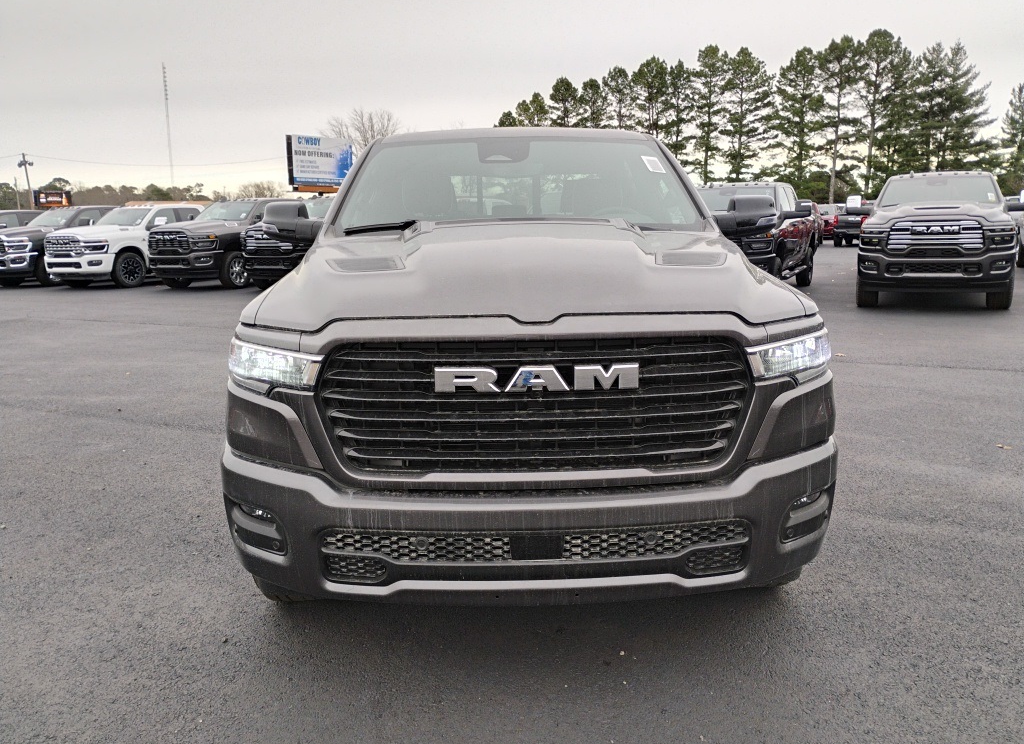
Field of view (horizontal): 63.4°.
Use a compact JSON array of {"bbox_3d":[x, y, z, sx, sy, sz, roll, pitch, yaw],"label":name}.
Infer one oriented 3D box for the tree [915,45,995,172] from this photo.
[{"bbox_3d":[31.981,-17.675,60.000,5.650,12.387,5.650,-1,11,0],"label":"tree"}]

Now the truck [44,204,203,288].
[{"bbox_3d":[-10.113,-3.597,23.294,2.150,2.030,6.000,2,11,17],"label":"truck"}]

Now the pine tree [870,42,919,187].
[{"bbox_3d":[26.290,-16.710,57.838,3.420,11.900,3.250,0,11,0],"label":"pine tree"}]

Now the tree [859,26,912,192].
[{"bbox_3d":[24.481,-16.210,54.879,3.580,12.090,3.400,0,11,0],"label":"tree"}]

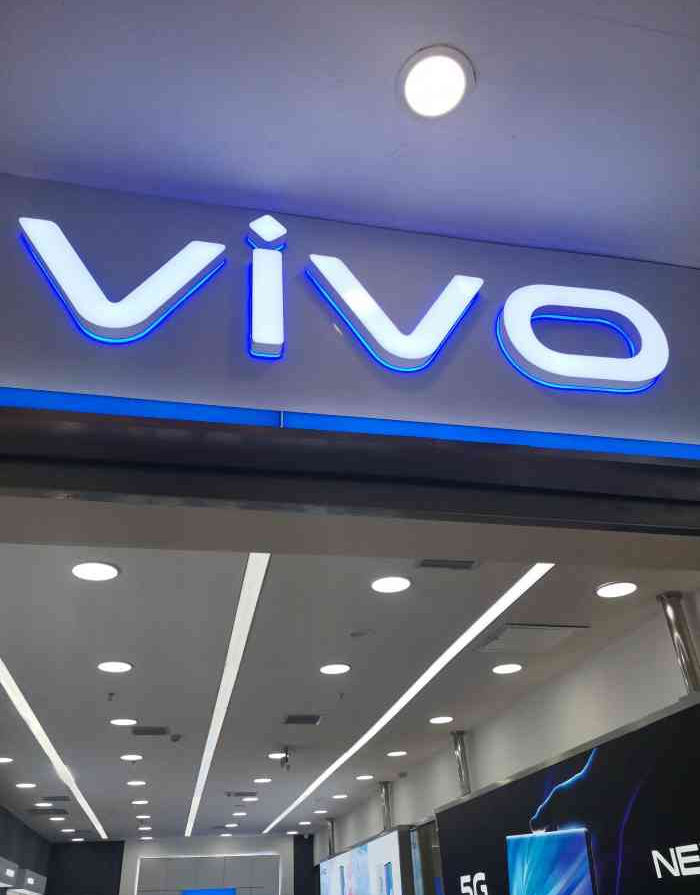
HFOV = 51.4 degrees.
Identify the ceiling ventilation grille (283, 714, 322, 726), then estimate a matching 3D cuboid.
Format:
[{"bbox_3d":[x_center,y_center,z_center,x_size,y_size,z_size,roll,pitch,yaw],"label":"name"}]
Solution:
[{"bbox_3d":[-0.376,2.181,5.821,0.280,0.035,0.290,4,-34,-12],"label":"ceiling ventilation grille"}]

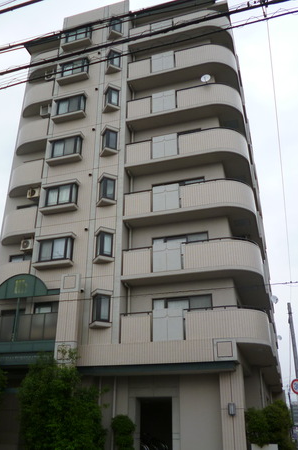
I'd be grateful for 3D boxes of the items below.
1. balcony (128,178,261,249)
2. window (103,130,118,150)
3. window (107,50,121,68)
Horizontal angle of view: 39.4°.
[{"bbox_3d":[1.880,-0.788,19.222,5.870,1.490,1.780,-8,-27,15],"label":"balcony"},{"bbox_3d":[-2.043,-4.246,20.948,0.850,1.100,0.420,-8,-27,15],"label":"window"},{"bbox_3d":[-1.922,-8.999,22.737,0.784,1.059,0.344,-8,-28,16],"label":"window"}]

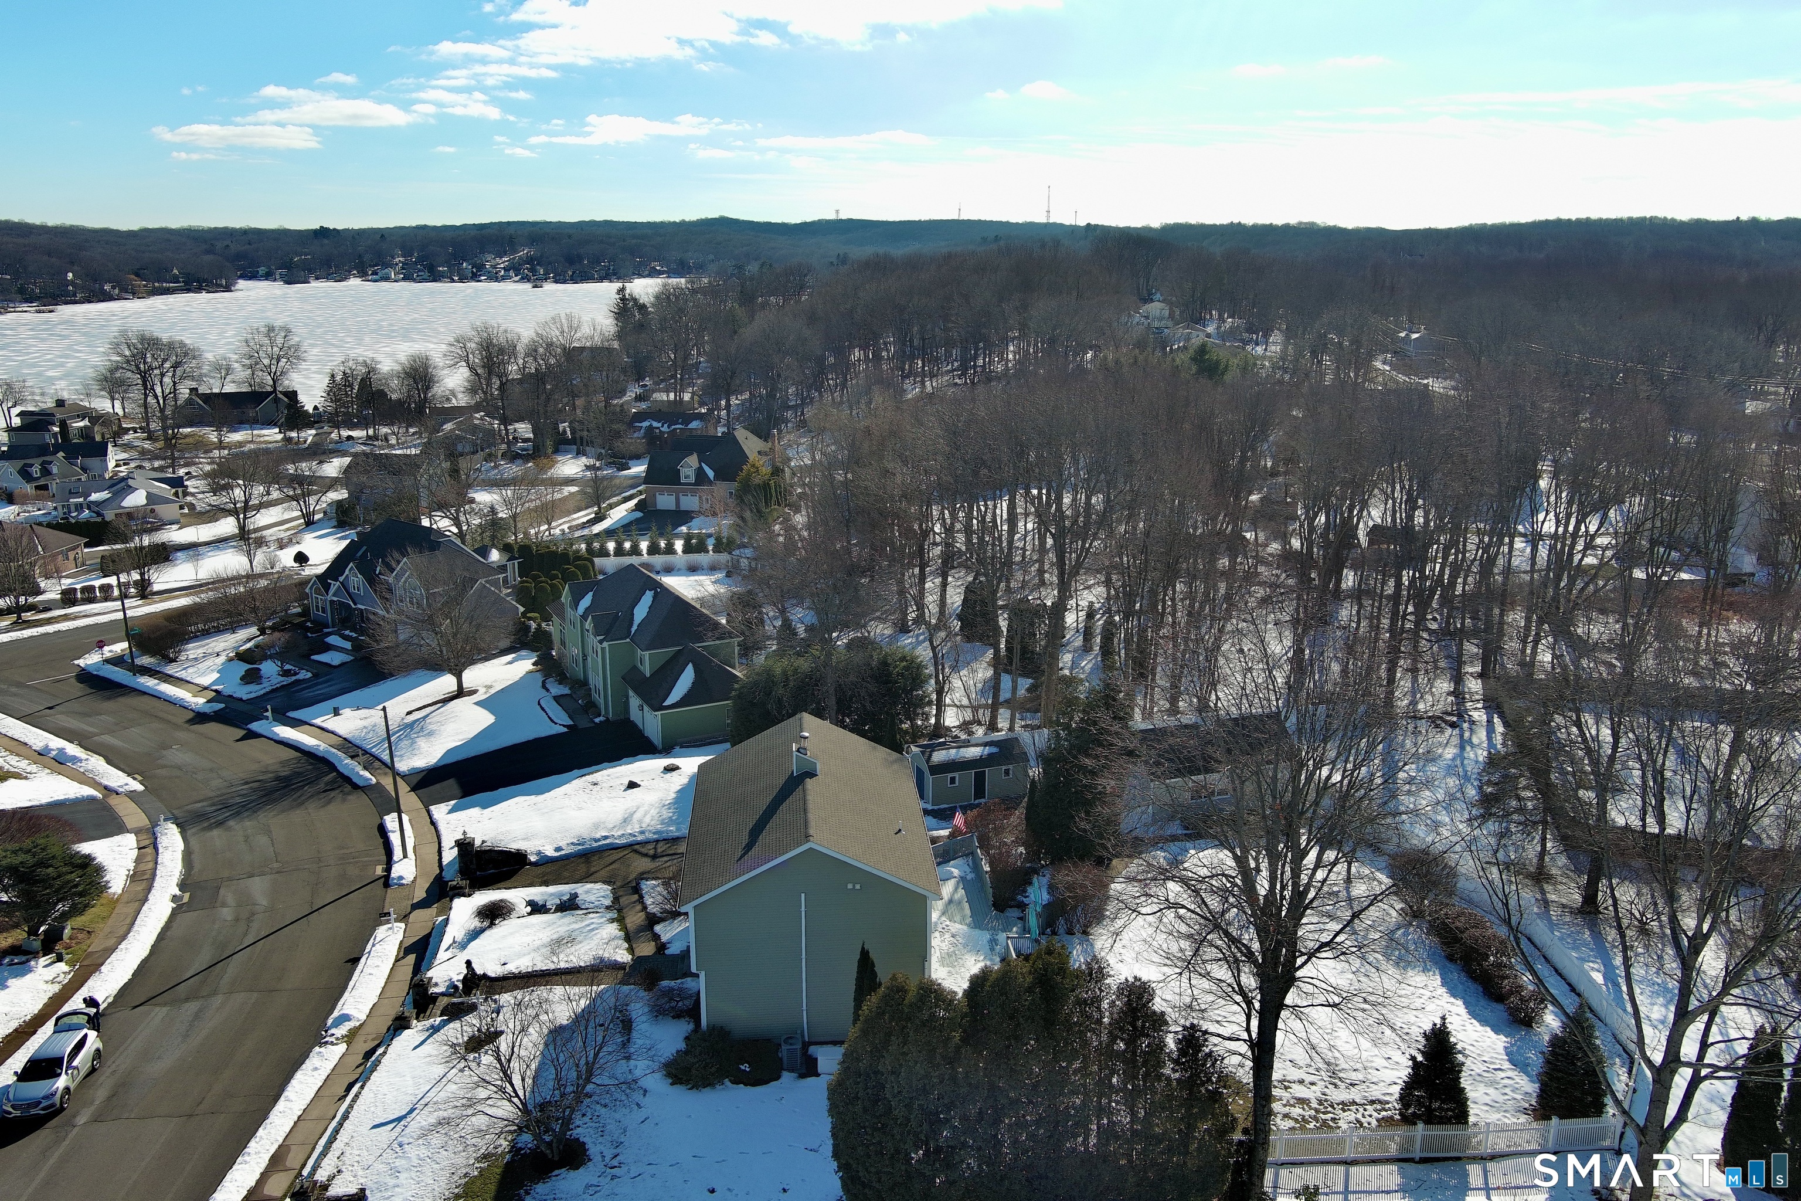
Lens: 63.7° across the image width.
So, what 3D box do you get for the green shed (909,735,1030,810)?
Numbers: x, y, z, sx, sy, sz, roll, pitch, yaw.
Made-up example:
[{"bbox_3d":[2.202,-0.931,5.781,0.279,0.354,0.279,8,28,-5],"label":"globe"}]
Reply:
[{"bbox_3d":[4.070,10.040,89.010,6.400,3.300,3.700,-5,15,-20],"label":"green shed"}]

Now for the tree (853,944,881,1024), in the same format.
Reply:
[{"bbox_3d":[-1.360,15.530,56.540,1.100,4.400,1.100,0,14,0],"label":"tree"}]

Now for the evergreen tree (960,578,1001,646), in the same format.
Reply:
[{"bbox_3d":[6.326,0.793,114.783,3.100,5.300,3.000,0,14,0],"label":"evergreen tree"}]

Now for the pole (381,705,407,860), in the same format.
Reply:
[{"bbox_3d":[-26.425,9.565,75.980,0.280,8.500,0.280,-2,14,0],"label":"pole"}]

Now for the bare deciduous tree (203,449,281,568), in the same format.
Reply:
[{"bbox_3d":[-73.690,-11.490,161.180,8.400,11.000,8.400,0,14,0],"label":"bare deciduous tree"}]

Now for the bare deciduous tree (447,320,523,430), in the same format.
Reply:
[{"bbox_3d":[-76.571,-40.086,265.467,14.000,21.000,13.500,0,14,0],"label":"bare deciduous tree"}]

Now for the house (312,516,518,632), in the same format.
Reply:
[{"bbox_3d":[-42.480,-2.340,127.110,16.000,8.800,12.500,12,19,41],"label":"house"}]

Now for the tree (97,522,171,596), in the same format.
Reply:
[{"bbox_3d":[-72.060,-3.660,136.100,6.800,7.000,6.800,0,14,0],"label":"tree"}]

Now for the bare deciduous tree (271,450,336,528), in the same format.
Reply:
[{"bbox_3d":[-71.150,-13.200,172.540,7.200,8.800,7.200,0,14,0],"label":"bare deciduous tree"}]

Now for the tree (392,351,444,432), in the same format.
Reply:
[{"bbox_3d":[-93.613,-40.755,280.829,9.800,14.500,9.600,0,14,0],"label":"tree"}]

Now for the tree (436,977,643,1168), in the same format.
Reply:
[{"bbox_3d":[-12.532,16.709,50.391,7.200,6.300,7.000,0,14,0],"label":"tree"}]

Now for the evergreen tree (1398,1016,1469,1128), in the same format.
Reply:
[{"bbox_3d":[19.338,16.820,52.180,2.600,4.000,2.600,0,14,0],"label":"evergreen tree"}]

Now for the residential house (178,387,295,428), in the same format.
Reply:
[{"bbox_3d":[-131.238,-38.424,287.263,21.500,6.400,11.000,-4,15,-16],"label":"residential house"}]

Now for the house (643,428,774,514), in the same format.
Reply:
[{"bbox_3d":[-24.530,-17.340,192.810,15.000,9.000,13.000,3,14,13],"label":"house"}]

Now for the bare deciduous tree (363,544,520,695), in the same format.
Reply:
[{"bbox_3d":[-33.576,1.821,105.697,10.500,10.600,10.200,0,14,0],"label":"bare deciduous tree"}]

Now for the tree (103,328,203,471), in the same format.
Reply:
[{"bbox_3d":[-126.490,-34.600,244.260,16.000,20.500,16.000,0,14,0],"label":"tree"}]

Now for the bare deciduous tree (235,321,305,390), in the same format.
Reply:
[{"bbox_3d":[-118.917,-41.249,272.856,12.400,19.000,12.000,0,14,0],"label":"bare deciduous tree"}]

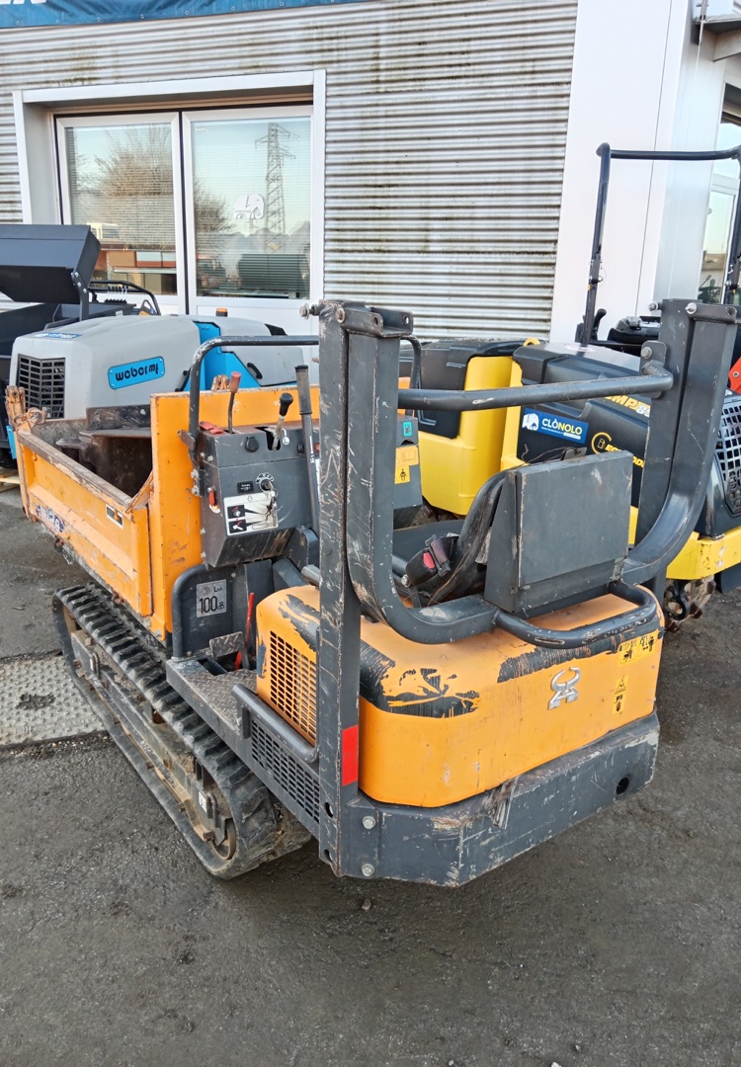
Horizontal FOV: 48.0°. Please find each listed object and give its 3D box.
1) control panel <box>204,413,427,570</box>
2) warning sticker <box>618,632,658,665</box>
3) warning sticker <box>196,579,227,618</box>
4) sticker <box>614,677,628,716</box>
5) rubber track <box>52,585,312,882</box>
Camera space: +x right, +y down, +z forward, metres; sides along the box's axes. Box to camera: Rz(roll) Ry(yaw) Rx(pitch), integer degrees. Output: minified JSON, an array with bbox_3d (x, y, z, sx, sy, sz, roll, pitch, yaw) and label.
[{"bbox_3d":[-0.153,-0.137,2.382,0.642,0.386,0.163,-10,20,-33],"label":"control panel"},{"bbox_3d":[0.572,0.246,1.774,0.125,0.054,0.008,-10,20,-33],"label":"warning sticker"},{"bbox_3d":[-0.441,0.182,2.316,0.089,0.096,0.008,-10,20,-33],"label":"warning sticker"},{"bbox_3d":[0.534,0.346,1.780,0.035,0.087,0.008,-10,20,-33],"label":"sticker"},{"bbox_3d":[-0.668,0.527,2.675,0.258,0.334,1.670,-10,20,-33],"label":"rubber track"}]

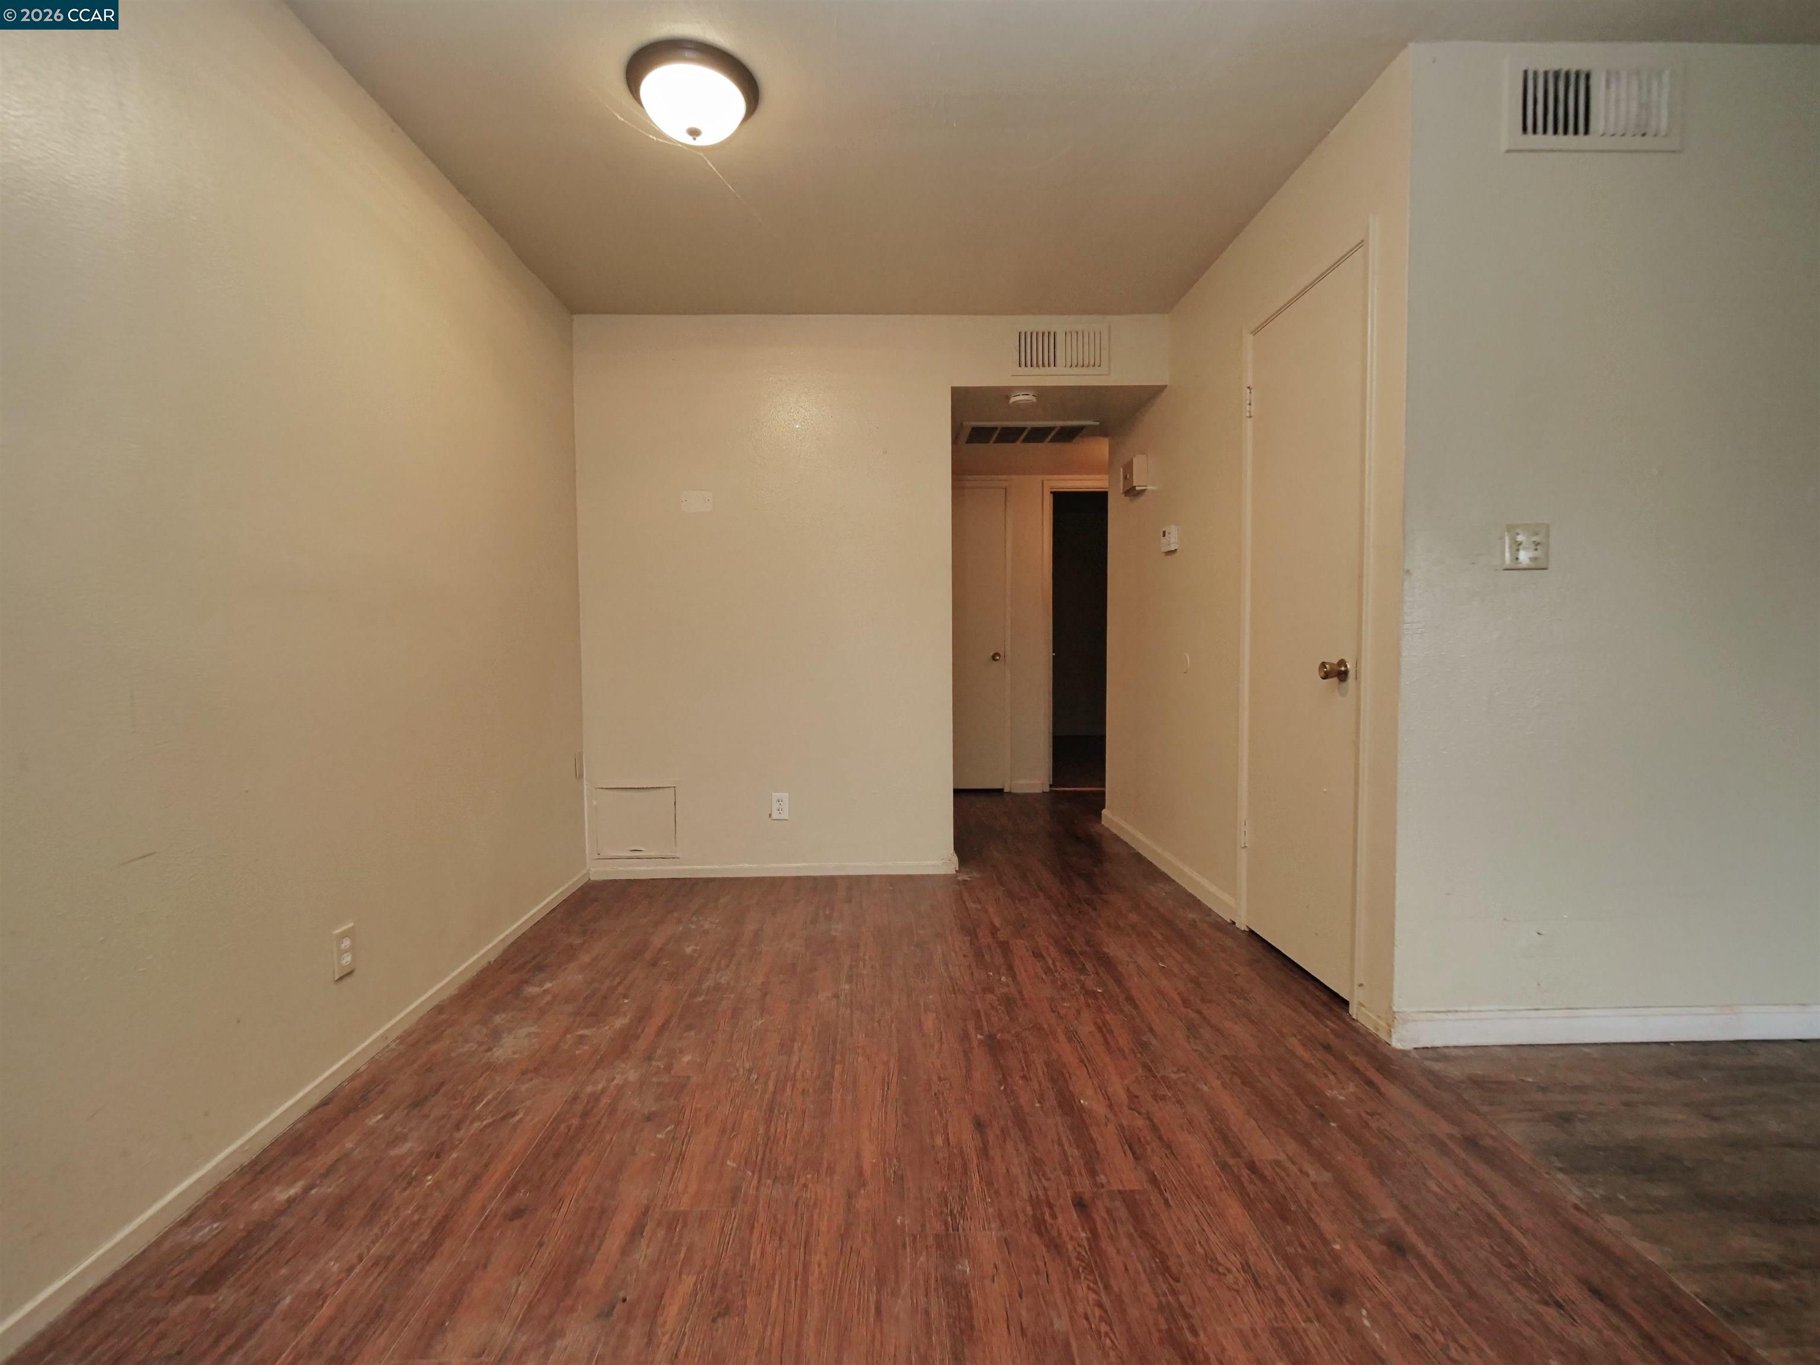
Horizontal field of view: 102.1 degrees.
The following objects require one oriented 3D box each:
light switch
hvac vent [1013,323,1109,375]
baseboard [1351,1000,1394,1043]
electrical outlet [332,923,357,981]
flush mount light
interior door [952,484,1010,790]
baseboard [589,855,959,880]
[{"bbox_3d":[1.516,-0.333,1.806,0.115,0.115,0.008,-1,3,-1],"label":"light switch"},{"bbox_3d":[0.653,-1.440,3.174,0.423,0.221,0.020,-1,3,-1],"label":"hvac vent"},{"bbox_3d":[1.209,0.884,1.911,0.013,0.056,0.137,-1,3,-3],"label":"baseboard"},{"bbox_3d":[-1.344,0.644,1.757,0.008,0.115,0.070,-1,3,-3],"label":"electrical outlet"},{"bbox_3d":[-0.545,-1.446,1.876,0.322,0.134,0.322,-1,3,-1],"label":"flush mount light"},{"bbox_3d":[0.293,-0.288,5.006,0.730,2.050,0.045,-1,3,-1],"label":"interior door"},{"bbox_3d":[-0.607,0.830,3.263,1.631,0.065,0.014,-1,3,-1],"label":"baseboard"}]

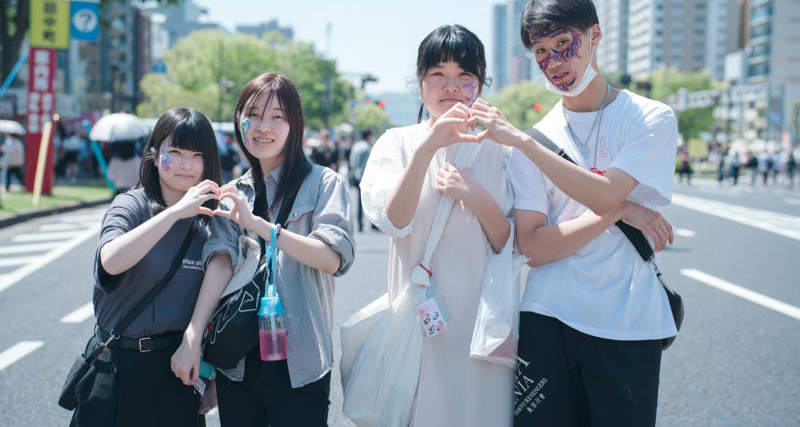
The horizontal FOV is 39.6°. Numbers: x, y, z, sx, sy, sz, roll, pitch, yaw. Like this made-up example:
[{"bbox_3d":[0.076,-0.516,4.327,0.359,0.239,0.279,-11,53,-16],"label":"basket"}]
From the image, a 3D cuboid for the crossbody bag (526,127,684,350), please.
[{"bbox_3d":[0.525,0.061,2.840,0.380,0.560,0.280,0,4,24],"label":"crossbody bag"}]

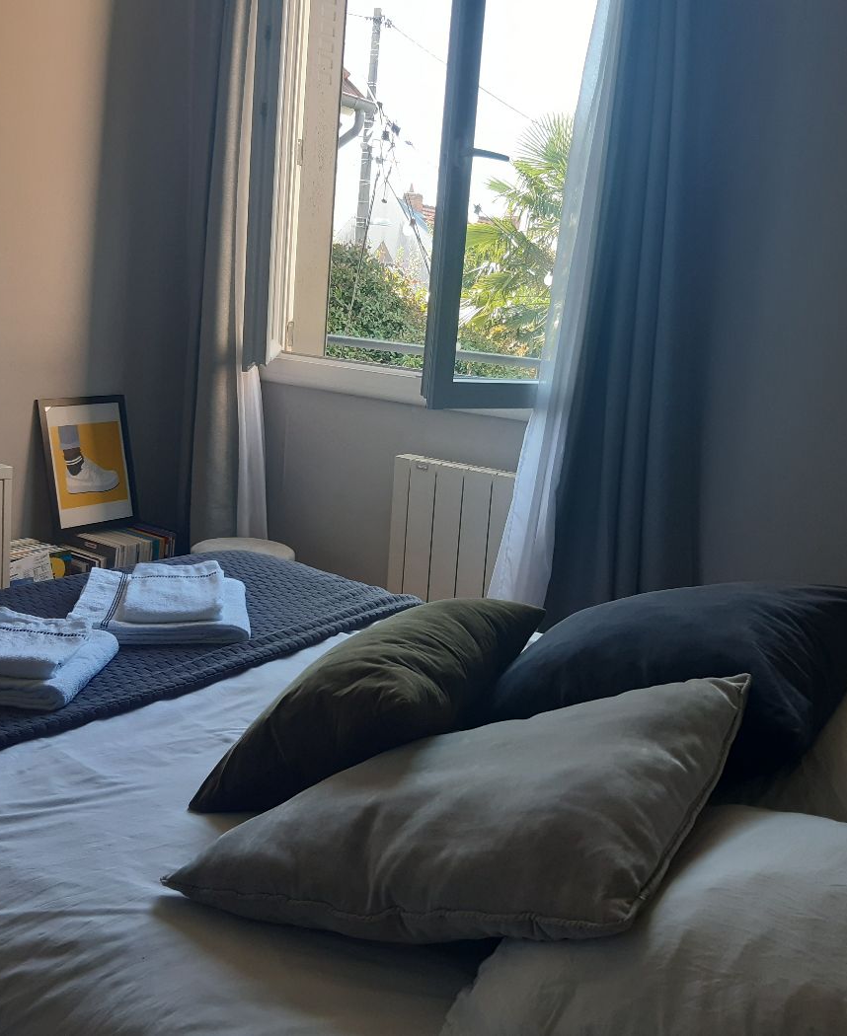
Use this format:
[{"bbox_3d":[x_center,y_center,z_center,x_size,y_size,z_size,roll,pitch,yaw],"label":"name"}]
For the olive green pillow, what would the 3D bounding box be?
[{"bbox_3d":[-0.050,0.247,1.425,0.430,0.165,0.430,-20,10,22],"label":"olive green pillow"}]

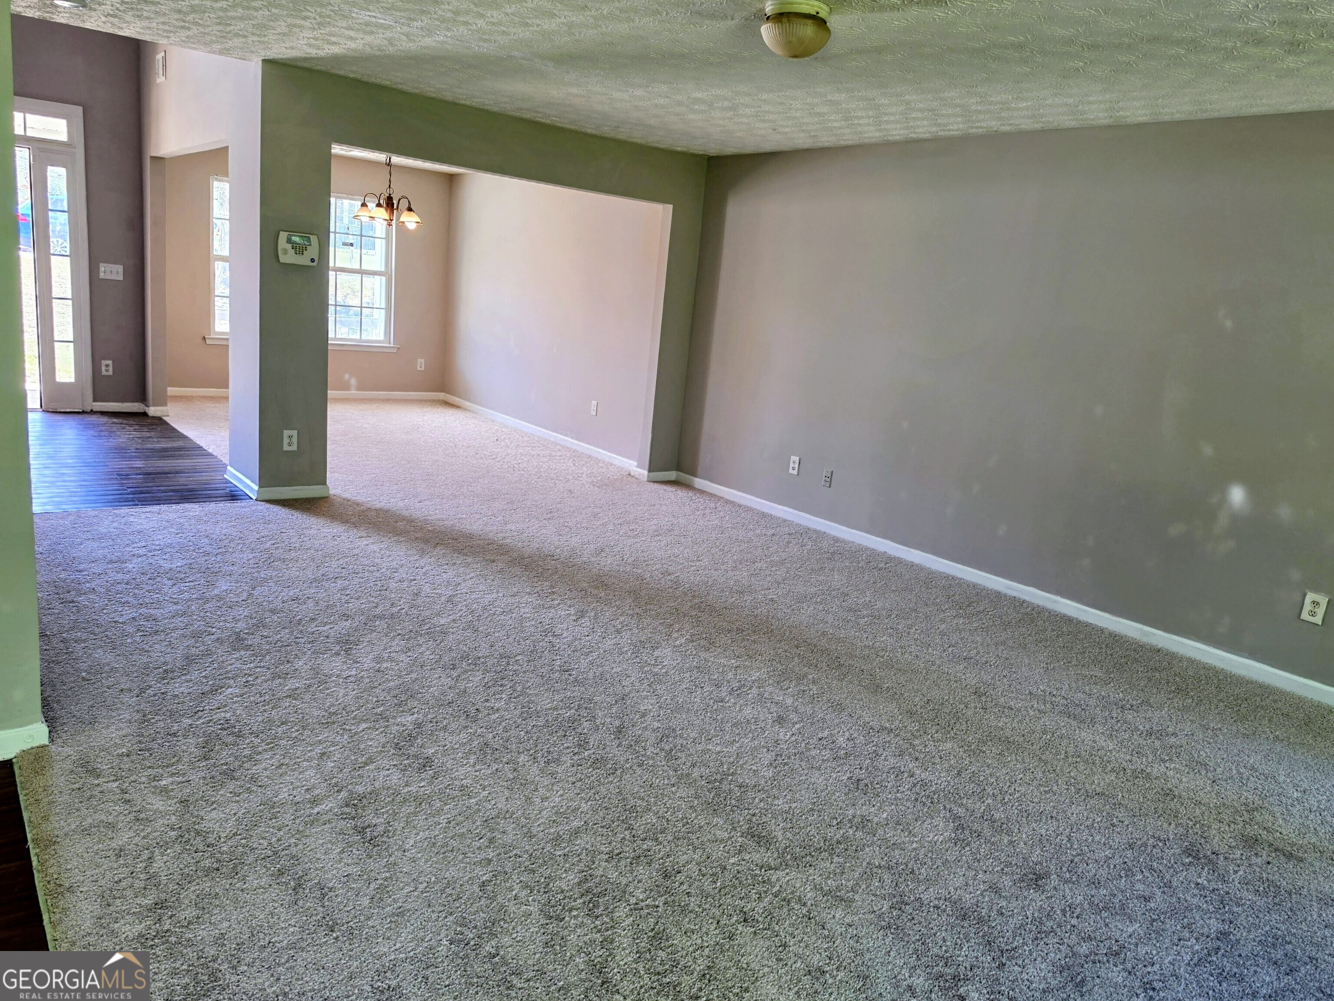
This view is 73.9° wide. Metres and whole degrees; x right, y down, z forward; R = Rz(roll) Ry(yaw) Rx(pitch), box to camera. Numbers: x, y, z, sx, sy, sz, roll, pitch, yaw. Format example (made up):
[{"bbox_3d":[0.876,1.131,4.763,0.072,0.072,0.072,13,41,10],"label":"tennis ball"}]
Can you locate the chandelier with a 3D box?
[{"bbox_3d":[-2.309,-2.600,7.391,0.570,0.610,0.570,-4,16,-38],"label":"chandelier"}]

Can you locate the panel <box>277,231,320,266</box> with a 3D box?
[{"bbox_3d":[-2.087,-1.427,5.025,0.218,0.166,0.035,-4,16,-38],"label":"panel"}]

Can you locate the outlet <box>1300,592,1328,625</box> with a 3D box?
[{"bbox_3d":[2.781,0.466,3.805,0.009,0.116,0.073,-4,16,-38],"label":"outlet"}]

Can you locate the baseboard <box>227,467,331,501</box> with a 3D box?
[{"bbox_3d":[-2.471,-0.125,5.614,0.419,0.075,0.715,-4,16,-38],"label":"baseboard"}]

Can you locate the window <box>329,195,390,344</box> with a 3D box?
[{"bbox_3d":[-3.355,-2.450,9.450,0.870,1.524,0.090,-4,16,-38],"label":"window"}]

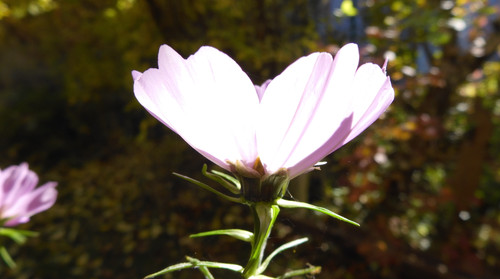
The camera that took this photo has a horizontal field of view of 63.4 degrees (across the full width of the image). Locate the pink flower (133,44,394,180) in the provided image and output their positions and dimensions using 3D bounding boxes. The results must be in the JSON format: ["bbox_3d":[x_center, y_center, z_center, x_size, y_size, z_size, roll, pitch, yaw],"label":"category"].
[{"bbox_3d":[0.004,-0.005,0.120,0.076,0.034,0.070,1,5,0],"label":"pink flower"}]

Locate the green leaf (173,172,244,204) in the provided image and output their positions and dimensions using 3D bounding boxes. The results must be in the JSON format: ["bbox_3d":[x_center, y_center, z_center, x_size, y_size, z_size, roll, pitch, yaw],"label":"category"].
[{"bbox_3d":[-0.013,0.015,0.121,0.024,0.004,0.004,18,8,10],"label":"green leaf"}]

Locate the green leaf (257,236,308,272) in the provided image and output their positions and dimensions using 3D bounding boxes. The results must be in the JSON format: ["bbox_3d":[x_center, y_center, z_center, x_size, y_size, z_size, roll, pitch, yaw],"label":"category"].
[{"bbox_3d":[0.010,0.034,0.124,0.019,0.005,0.004,-25,18,-28],"label":"green leaf"}]

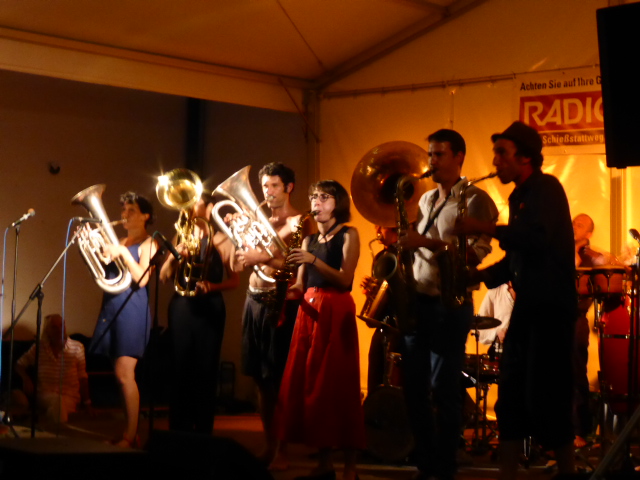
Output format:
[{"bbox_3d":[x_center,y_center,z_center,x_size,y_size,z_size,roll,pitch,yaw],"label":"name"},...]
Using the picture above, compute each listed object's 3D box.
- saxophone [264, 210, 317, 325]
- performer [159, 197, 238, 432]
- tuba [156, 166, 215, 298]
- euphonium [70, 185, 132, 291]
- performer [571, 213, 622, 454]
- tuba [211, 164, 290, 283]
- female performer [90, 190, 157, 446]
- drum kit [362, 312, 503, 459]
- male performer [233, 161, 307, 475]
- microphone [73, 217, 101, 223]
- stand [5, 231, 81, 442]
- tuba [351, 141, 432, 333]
[{"bbox_3d":[-0.174,0.147,6.650,0.280,0.630,0.180,15,-6,-38],"label":"saxophone"},{"bbox_3d":[-0.777,0.545,7.750,0.520,1.670,0.420,-2,-6,22],"label":"performer"},{"bbox_3d":[-0.834,-0.052,7.400,0.310,0.760,0.360,-2,-1,9],"label":"tuba"},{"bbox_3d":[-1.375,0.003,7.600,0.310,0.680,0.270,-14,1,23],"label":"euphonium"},{"bbox_3d":[2.022,0.674,8.950,0.550,1.740,0.480,1,-6,-6],"label":"performer"},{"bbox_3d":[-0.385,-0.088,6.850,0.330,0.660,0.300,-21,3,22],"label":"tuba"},{"bbox_3d":[-1.280,0.519,7.750,0.460,1.650,0.440,3,-7,-25],"label":"female performer"},{"bbox_3d":[0.785,1.001,8.100,1.050,0.950,0.880,-4,-7,37],"label":"drum kit"},{"bbox_3d":[-0.267,0.443,7.050,0.480,1.790,0.430,-5,-8,41],"label":"male performer"},{"bbox_3d":[-1.419,-0.125,7.350,0.170,0.035,0.035,2,-6,-9],"label":"microphone"},{"bbox_3d":[-1.728,0.621,7.350,0.600,1.390,0.520,2,-6,-11],"label":"stand"},{"bbox_3d":[0.556,-0.033,8.850,0.680,1.360,0.680,0,-2,14],"label":"tuba"}]

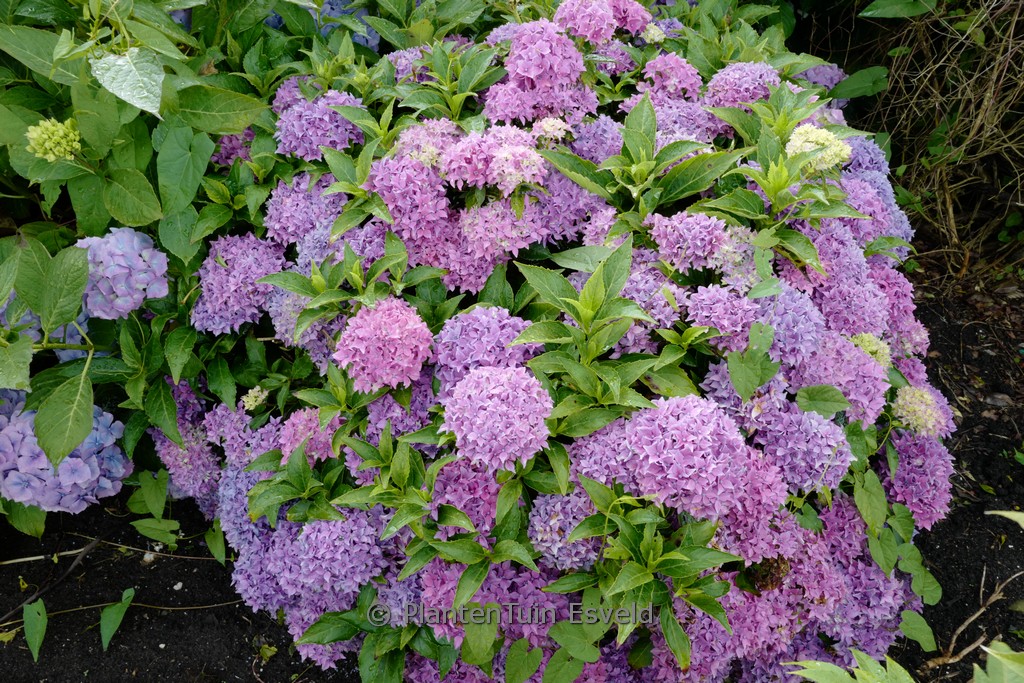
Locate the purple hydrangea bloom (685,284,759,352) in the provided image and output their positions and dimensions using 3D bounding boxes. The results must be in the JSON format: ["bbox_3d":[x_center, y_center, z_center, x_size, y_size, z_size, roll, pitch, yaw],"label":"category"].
[{"bbox_3d":[0.335,-0.037,1.280,0.118,0.100,0.115,0,35,0],"label":"purple hydrangea bloom"}]

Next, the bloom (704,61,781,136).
[{"bbox_3d":[0.440,-0.464,1.520,0.145,0.125,0.140,0,37,0],"label":"bloom"}]

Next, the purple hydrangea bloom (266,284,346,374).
[{"bbox_3d":[-0.361,-0.021,1.400,0.145,0.140,0.140,0,36,0],"label":"purple hydrangea bloom"}]

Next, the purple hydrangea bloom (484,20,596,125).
[{"bbox_3d":[0.061,-0.561,1.660,0.200,0.180,0.180,0,35,0],"label":"purple hydrangea bloom"}]

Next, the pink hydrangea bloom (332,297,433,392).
[{"bbox_3d":[-0.208,0.005,1.280,0.160,0.145,0.155,0,36,0],"label":"pink hydrangea bloom"}]

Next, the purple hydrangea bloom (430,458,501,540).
[{"bbox_3d":[-0.067,0.228,1.170,0.125,0.120,0.125,0,37,0],"label":"purple hydrangea bloom"}]

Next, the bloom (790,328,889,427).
[{"bbox_3d":[0.559,0.061,1.360,0.165,0.145,0.155,0,36,0],"label":"bloom"}]

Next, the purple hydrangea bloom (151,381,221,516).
[{"bbox_3d":[-0.593,0.197,1.450,0.140,0.200,0.150,0,36,0],"label":"purple hydrangea bloom"}]

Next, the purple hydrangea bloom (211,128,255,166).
[{"bbox_3d":[-0.552,-0.385,1.580,0.110,0.095,0.110,0,37,0],"label":"purple hydrangea bloom"}]

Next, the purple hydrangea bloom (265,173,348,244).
[{"bbox_3d":[-0.360,-0.230,1.390,0.145,0.130,0.140,0,37,0],"label":"purple hydrangea bloom"}]

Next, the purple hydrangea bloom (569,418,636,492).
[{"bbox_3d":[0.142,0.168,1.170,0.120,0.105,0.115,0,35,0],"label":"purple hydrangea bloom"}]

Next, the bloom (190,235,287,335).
[{"bbox_3d":[-0.474,-0.099,1.380,0.155,0.145,0.150,0,35,0],"label":"bloom"}]

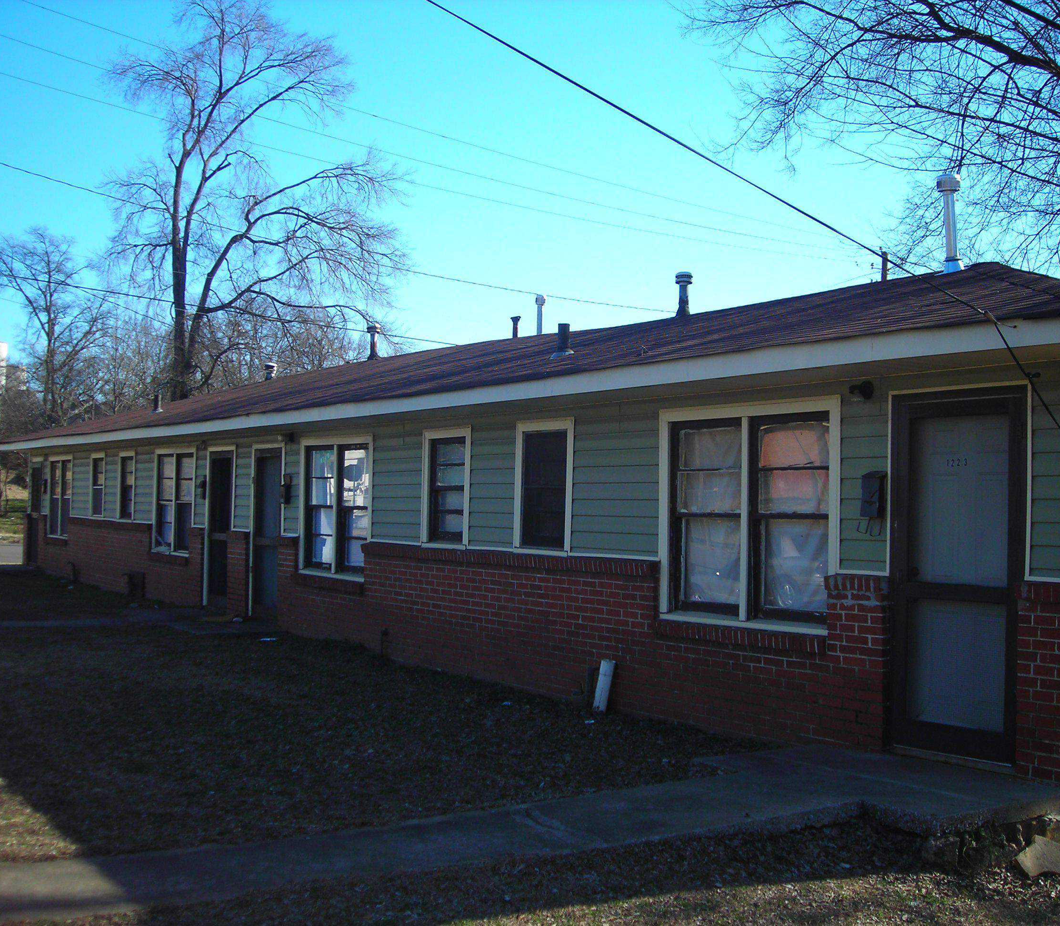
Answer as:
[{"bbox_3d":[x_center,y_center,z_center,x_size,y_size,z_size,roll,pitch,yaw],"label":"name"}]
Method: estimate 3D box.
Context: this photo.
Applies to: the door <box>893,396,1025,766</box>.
[{"bbox_3d":[2.455,0.635,7.832,0.080,2.100,0.945,3,-3,-34],"label":"door"}]

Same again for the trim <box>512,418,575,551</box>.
[{"bbox_3d":[0.122,0.209,11.390,0.071,1.137,0.861,3,-2,-33],"label":"trim"}]

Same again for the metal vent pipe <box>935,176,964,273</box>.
[{"bbox_3d":[3.582,-2.043,11.538,0.205,0.838,0.205,0,-2,-33],"label":"metal vent pipe"}]

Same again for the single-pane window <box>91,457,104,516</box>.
[{"bbox_3d":[-7.346,0.403,22.999,0.070,0.980,0.700,3,-3,-33],"label":"single-pane window"}]

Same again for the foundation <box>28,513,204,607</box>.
[{"bbox_3d":[-7.099,1.499,22.559,0.203,1.074,10.322,3,-2,-33],"label":"foundation"}]

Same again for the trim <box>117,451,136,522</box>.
[{"bbox_3d":[-6.415,0.377,21.595,0.071,1.121,0.851,3,-2,-33],"label":"trim"}]

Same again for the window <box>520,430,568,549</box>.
[{"bbox_3d":[0.116,0.232,11.464,0.061,1.003,0.689,3,-2,-33],"label":"window"}]

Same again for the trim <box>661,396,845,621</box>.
[{"bbox_3d":[1.443,0.358,9.249,0.100,1.530,1.750,3,-3,-34],"label":"trim"}]

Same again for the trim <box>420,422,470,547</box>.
[{"bbox_3d":[-0.787,0.233,12.547,0.100,1.120,0.855,3,-3,-34],"label":"trim"}]

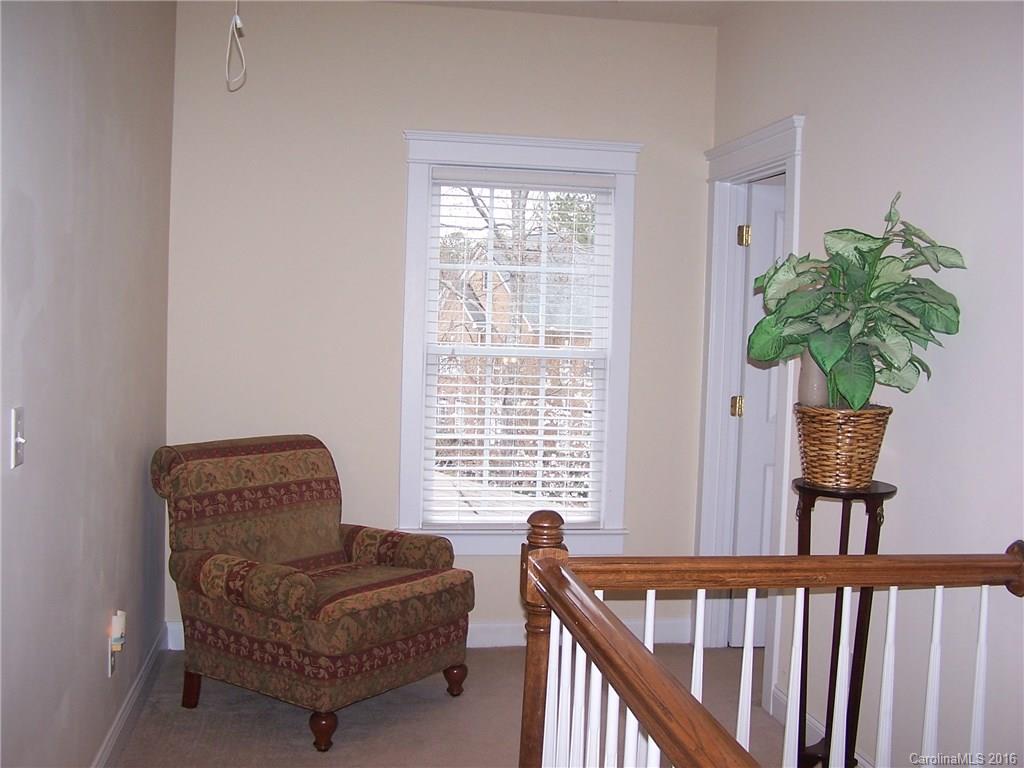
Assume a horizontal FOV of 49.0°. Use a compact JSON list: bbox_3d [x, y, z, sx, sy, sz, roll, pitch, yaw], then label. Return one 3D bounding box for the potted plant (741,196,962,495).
[{"bbox_3d":[0.884,-0.100,2.986,0.560,0.780,0.480,1,3,-10],"label":"potted plant"}]

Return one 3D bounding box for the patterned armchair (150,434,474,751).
[{"bbox_3d":[-0.727,0.693,4.151,0.900,0.925,0.830,4,4,35],"label":"patterned armchair"}]

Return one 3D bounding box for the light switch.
[{"bbox_3d":[-1.004,0.109,2.295,0.018,0.116,0.074,1,3,-10],"label":"light switch"}]

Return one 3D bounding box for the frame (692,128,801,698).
[{"bbox_3d":[0.952,0.111,4.466,0.165,2.161,0.924,1,3,-10],"label":"frame"}]

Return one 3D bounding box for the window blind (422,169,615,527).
[{"bbox_3d":[0.033,-0.139,4.842,0.795,1.542,0.055,1,3,-10],"label":"window blind"}]

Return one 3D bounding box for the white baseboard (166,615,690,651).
[{"bbox_3d":[-0.314,1.073,4.822,2.262,0.116,0.020,1,3,-10],"label":"white baseboard"}]

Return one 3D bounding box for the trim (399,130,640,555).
[{"bbox_3d":[0.030,-0.149,4.790,1.026,1.782,0.065,1,3,-10],"label":"trim"}]

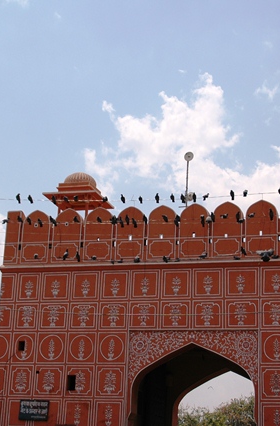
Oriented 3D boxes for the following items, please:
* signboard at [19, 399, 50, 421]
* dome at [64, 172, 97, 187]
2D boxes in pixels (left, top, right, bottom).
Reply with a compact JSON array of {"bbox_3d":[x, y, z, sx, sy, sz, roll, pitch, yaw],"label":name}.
[{"bbox_3d":[-4.593,8.563,36.983,1.347,0.865,0.060,-3,-19,16],"label":"signboard"},{"bbox_3d":[-3.216,-1.708,46.508,1.743,1.017,1.743,-3,-19,16],"label":"dome"}]

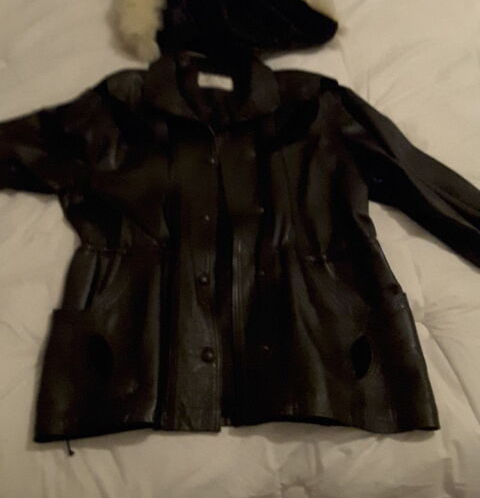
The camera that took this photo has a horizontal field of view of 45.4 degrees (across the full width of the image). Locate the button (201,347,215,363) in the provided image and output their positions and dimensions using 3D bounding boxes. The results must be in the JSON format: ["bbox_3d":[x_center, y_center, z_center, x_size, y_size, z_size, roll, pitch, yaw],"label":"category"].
[{"bbox_3d":[-0.047,0.154,0.830,0.018,0.007,0.018,0,59,0],"label":"button"}]

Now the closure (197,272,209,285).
[{"bbox_3d":[-0.056,0.048,0.890,0.018,0.007,0.018,0,59,0],"label":"closure"}]

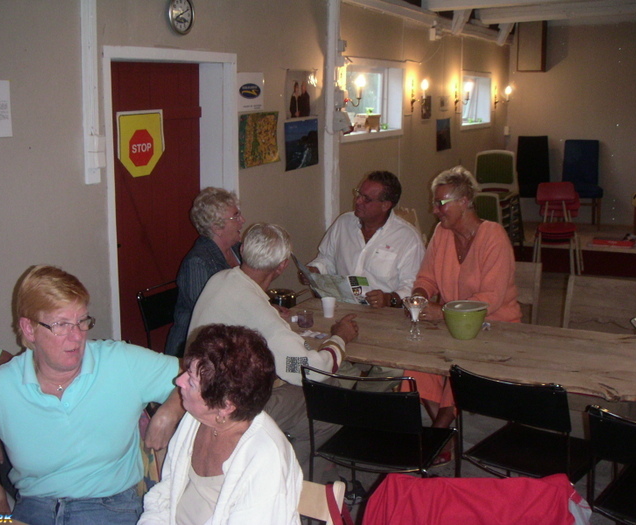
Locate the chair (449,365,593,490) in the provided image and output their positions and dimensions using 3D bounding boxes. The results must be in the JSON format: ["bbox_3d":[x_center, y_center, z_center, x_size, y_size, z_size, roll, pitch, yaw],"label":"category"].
[{"bbox_3d":[0.812,0.751,2.884,0.450,0.820,0.500,9,15,37],"label":"chair"}]

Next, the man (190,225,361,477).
[{"bbox_3d":[-0.147,0.478,3.097,0.600,1.280,0.800,11,17,44],"label":"man"}]

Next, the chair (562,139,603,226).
[{"bbox_3d":[3.124,-0.932,9.130,0.460,1.030,0.550,3,13,18],"label":"chair"}]

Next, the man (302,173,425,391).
[{"bbox_3d":[0.262,0.280,3.771,0.600,1.380,0.760,3,12,14],"label":"man"}]

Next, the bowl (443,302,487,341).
[{"bbox_3d":[0.608,0.242,3.174,0.185,0.132,0.185,0,12,0],"label":"bowl"}]

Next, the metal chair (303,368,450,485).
[{"bbox_3d":[0.252,0.724,2.900,0.450,0.800,0.540,6,13,27],"label":"metal chair"}]

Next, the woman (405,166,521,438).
[{"bbox_3d":[0.638,0.277,3.568,0.550,1.390,0.750,9,15,35],"label":"woman"}]

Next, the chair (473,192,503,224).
[{"bbox_3d":[1.427,-0.189,7.131,0.470,0.840,0.520,6,13,27],"label":"chair"}]

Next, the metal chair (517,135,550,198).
[{"bbox_3d":[2.501,-0.960,9.220,0.440,1.030,0.520,6,13,27],"label":"metal chair"}]

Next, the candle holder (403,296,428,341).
[{"bbox_3d":[0.399,0.231,3.141,0.100,0.166,0.100,0,12,0],"label":"candle holder"}]

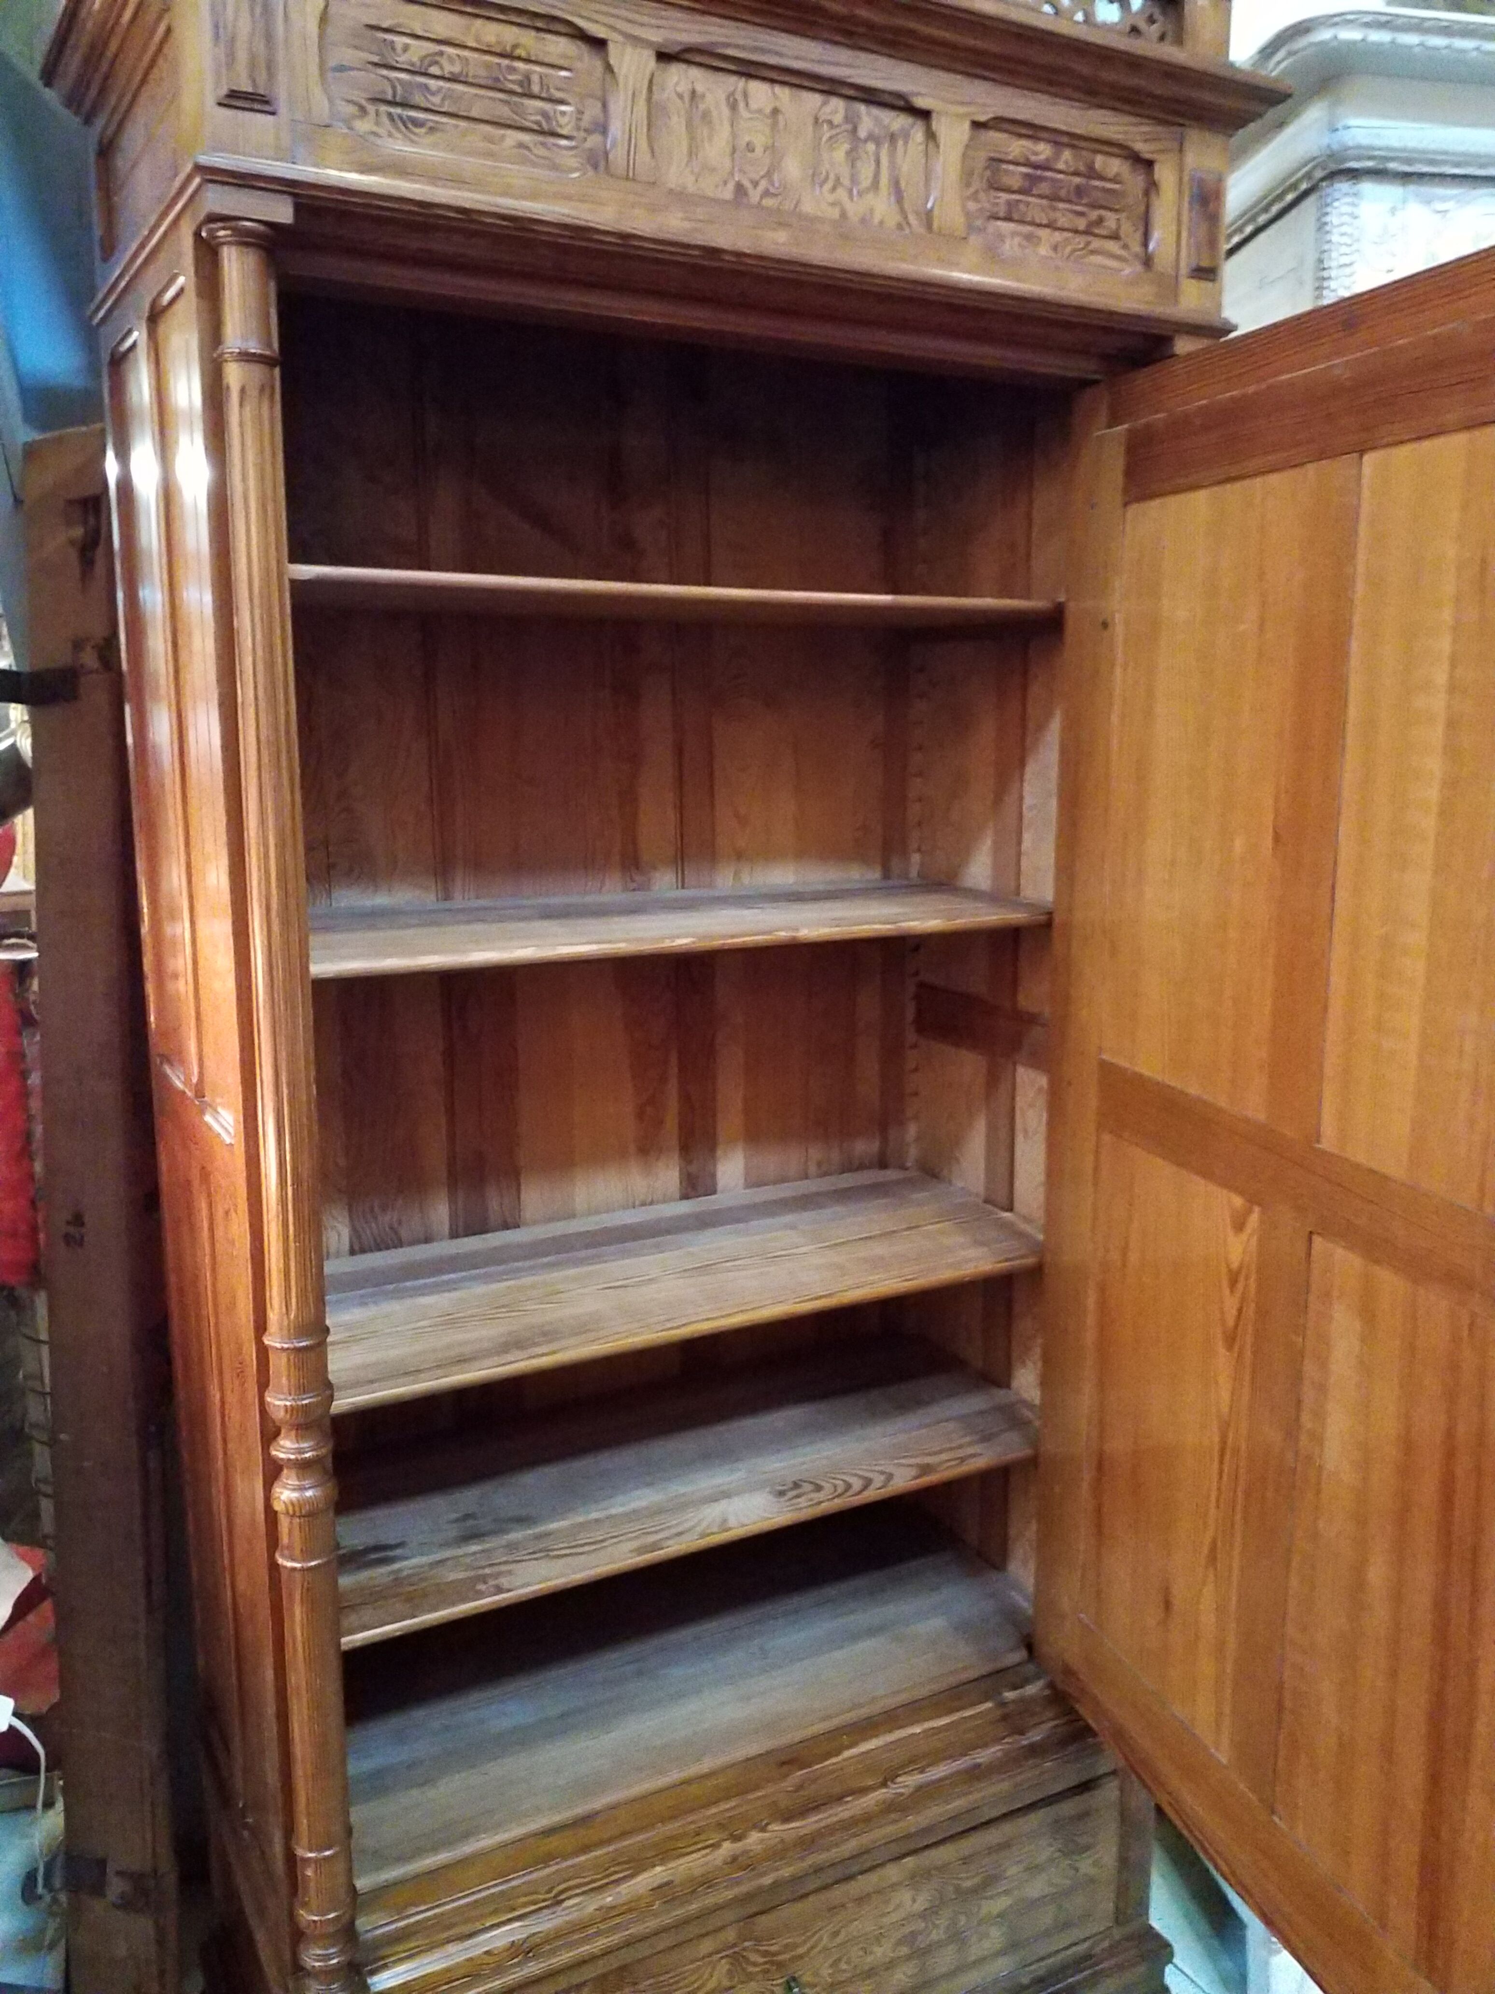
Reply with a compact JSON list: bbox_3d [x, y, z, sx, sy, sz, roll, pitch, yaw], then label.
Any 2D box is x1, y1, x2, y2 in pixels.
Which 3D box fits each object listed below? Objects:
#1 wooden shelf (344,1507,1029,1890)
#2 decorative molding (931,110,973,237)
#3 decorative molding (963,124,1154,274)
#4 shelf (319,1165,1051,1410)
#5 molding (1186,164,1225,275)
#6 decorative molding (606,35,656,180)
[{"bbox_3d":[-0.072,0.765,1.780,0.854,0.021,0.373,-5,11,-27],"label":"wooden shelf"},{"bbox_3d":[0.181,-0.728,1.380,0.041,0.098,0.018,-5,11,-27],"label":"decorative molding"},{"bbox_3d":[0.290,-0.736,1.440,0.217,0.097,0.018,-5,11,-27],"label":"decorative molding"},{"bbox_3d":[-0.073,0.301,1.701,0.854,0.021,0.373,-5,11,-27],"label":"shelf"},{"bbox_3d":[0.450,-0.751,1.511,0.042,0.098,0.018,-5,11,-27],"label":"molding"},{"bbox_3d":[-0.091,-0.703,1.238,0.041,0.098,0.018,-5,11,-27],"label":"decorative molding"}]

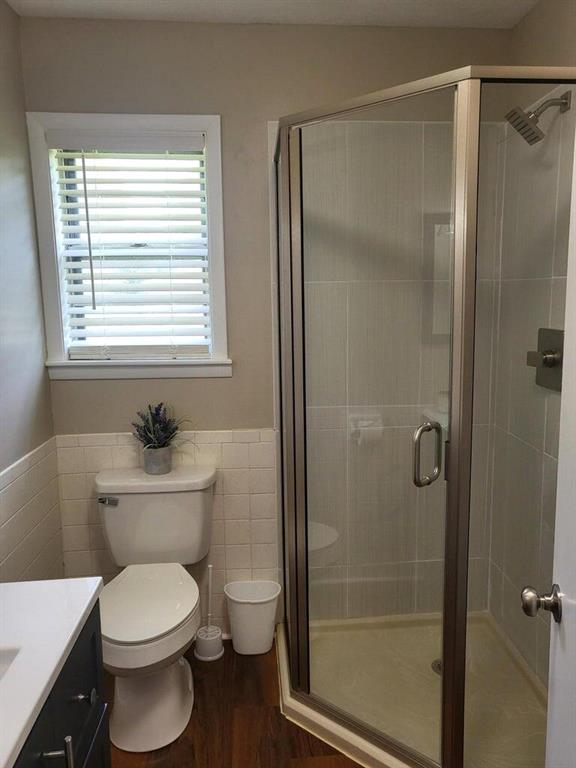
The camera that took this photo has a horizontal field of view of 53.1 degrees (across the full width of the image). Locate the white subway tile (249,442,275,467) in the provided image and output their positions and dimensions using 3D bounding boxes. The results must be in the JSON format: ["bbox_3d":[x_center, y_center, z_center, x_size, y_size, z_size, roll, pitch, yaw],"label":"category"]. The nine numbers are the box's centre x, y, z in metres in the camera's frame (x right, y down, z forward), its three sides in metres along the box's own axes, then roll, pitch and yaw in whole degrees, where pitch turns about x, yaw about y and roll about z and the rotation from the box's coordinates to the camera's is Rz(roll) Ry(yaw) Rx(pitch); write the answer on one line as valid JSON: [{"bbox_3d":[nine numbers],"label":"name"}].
[{"bbox_3d":[-0.104,0.291,2.361,0.107,0.107,0.010,-1,8,-3],"label":"white subway tile"}]

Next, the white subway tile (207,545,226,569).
[{"bbox_3d":[-0.314,0.726,2.409,0.109,0.108,0.010,-1,8,-4],"label":"white subway tile"}]

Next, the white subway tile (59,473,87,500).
[{"bbox_3d":[-0.865,0.413,2.331,0.106,0.107,0.010,-1,8,-3],"label":"white subway tile"}]

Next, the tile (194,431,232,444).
[{"bbox_3d":[-0.301,0.215,2.338,0.152,0.050,0.010,-1,8,-3],"label":"tile"}]

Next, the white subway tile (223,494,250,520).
[{"bbox_3d":[-0.208,0.506,2.377,0.108,0.107,0.009,-1,9,-4],"label":"white subway tile"}]

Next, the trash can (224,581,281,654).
[{"bbox_3d":[-0.141,0.968,2.349,0.230,0.267,0.170,-1,8,-4],"label":"trash can"}]

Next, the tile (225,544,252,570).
[{"bbox_3d":[-0.208,0.724,2.415,0.107,0.107,0.010,-1,8,-3],"label":"tile"}]

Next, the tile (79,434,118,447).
[{"bbox_3d":[-0.753,0.224,2.297,0.154,0.050,0.009,-1,9,-4],"label":"tile"}]

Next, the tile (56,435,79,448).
[{"bbox_3d":[-0.879,0.228,2.304,0.085,0.050,0.010,-1,8,-3],"label":"tile"}]

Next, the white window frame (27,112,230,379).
[{"bbox_3d":[-0.585,-0.508,2.205,0.711,0.984,0.090,-1,8,-4],"label":"white window frame"}]

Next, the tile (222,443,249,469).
[{"bbox_3d":[-0.210,0.291,2.344,0.108,0.107,0.009,-1,9,-4],"label":"tile"}]

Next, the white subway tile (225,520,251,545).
[{"bbox_3d":[-0.207,0.614,2.394,0.108,0.107,0.009,-1,9,-4],"label":"white subway tile"}]

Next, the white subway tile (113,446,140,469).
[{"bbox_3d":[-0.653,0.303,2.329,0.107,0.107,0.010,-1,8,-3],"label":"white subway tile"}]

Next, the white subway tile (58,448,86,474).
[{"bbox_3d":[-0.868,0.306,2.316,0.106,0.107,0.010,-1,8,-3],"label":"white subway tile"}]

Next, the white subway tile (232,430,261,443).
[{"bbox_3d":[-0.168,0.211,2.335,0.111,0.050,0.009,-1,9,-4],"label":"white subway tile"}]

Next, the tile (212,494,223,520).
[{"bbox_3d":[-0.318,0.509,2.377,0.109,0.108,0.010,-1,8,-4],"label":"tile"}]

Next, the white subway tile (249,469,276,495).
[{"bbox_3d":[-0.103,0.399,2.376,0.107,0.107,0.010,-1,8,-3],"label":"white subway tile"}]

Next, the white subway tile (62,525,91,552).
[{"bbox_3d":[-0.862,0.630,2.358,0.108,0.109,0.010,-1,8,-4],"label":"white subway tile"}]

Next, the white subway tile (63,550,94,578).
[{"bbox_3d":[-0.860,0.739,2.374,0.108,0.108,0.010,-1,8,-4],"label":"white subway tile"}]

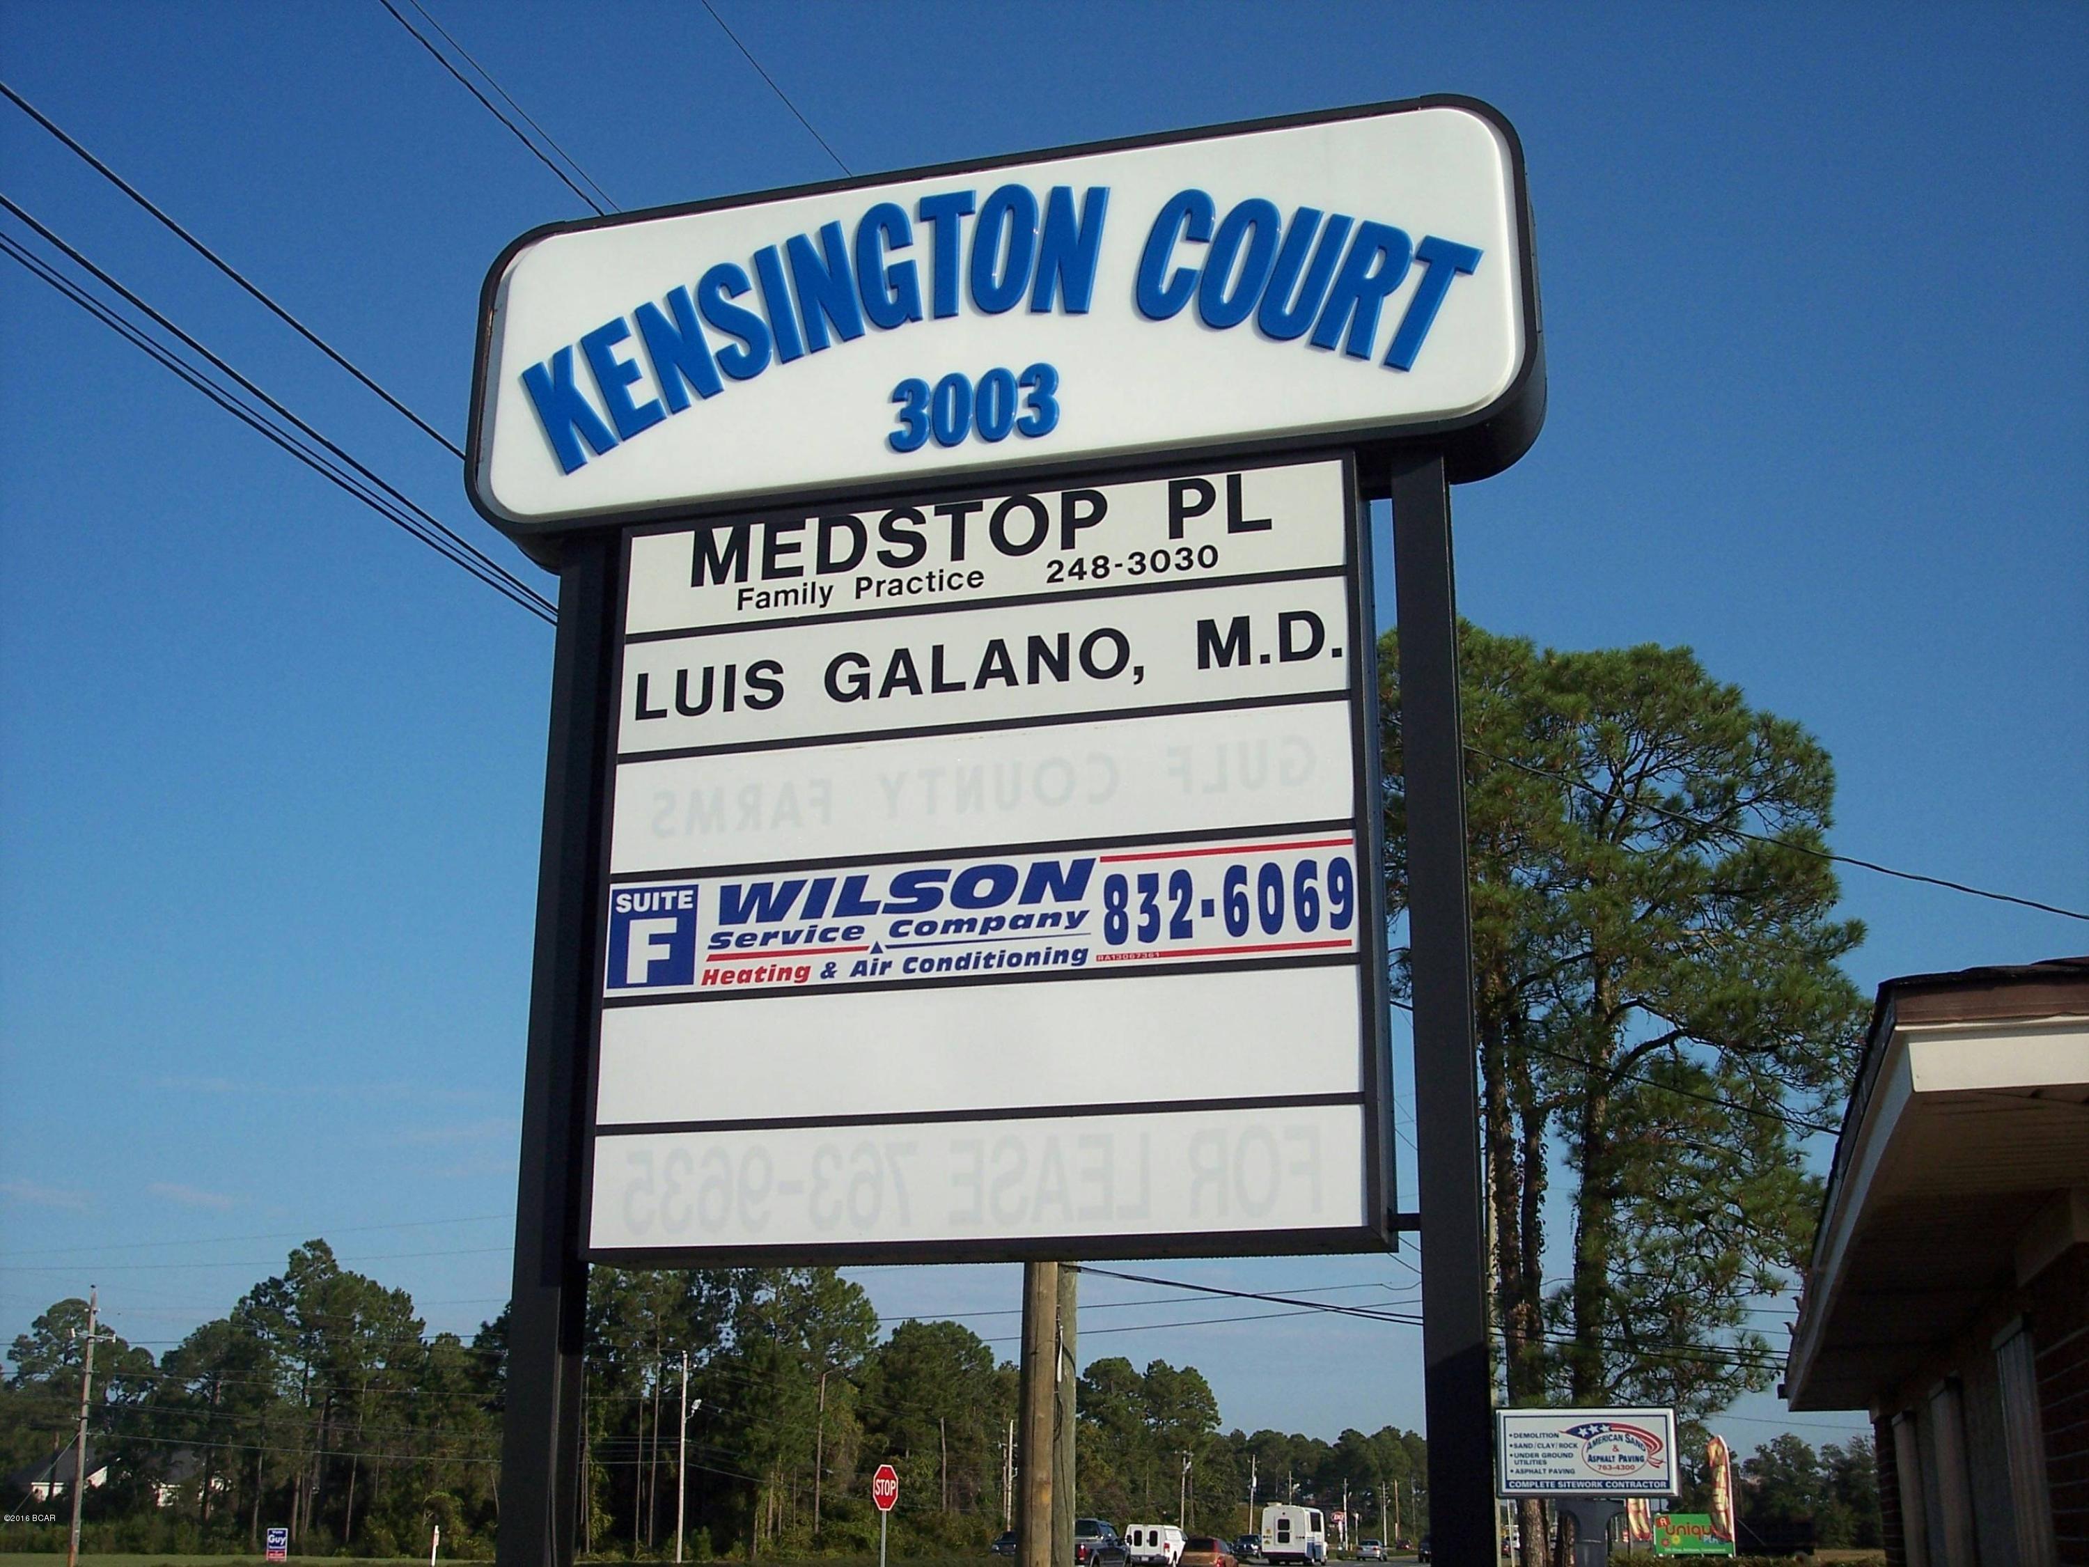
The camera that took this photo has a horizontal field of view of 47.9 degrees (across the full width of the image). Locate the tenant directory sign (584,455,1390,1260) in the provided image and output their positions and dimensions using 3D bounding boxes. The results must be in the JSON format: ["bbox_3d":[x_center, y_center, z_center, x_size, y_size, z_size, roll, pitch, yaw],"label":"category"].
[{"bbox_3d":[-0.135,0.192,5.401,1.790,1.760,0.265,-4,-18,15],"label":"tenant directory sign"}]

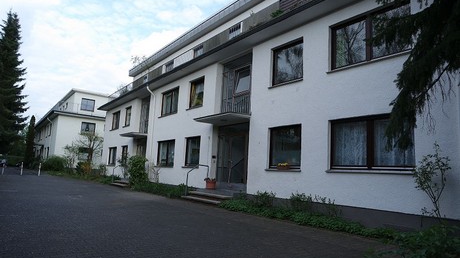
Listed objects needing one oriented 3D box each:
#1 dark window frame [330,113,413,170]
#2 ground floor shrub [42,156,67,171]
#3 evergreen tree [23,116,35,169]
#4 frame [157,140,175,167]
[{"bbox_3d":[3.447,0.368,7.658,0.120,1.361,2.139,9,-10,-37],"label":"dark window frame"},{"bbox_3d":[-17.164,3.388,30.000,2.050,1.400,1.900,9,-10,-37],"label":"ground floor shrub"},{"bbox_3d":[-24.829,1.575,38.000,1.100,6.600,1.100,9,-10,-37],"label":"evergreen tree"},{"bbox_3d":[-3.390,1.335,16.432,0.120,1.383,2.044,9,-10,-37],"label":"frame"}]

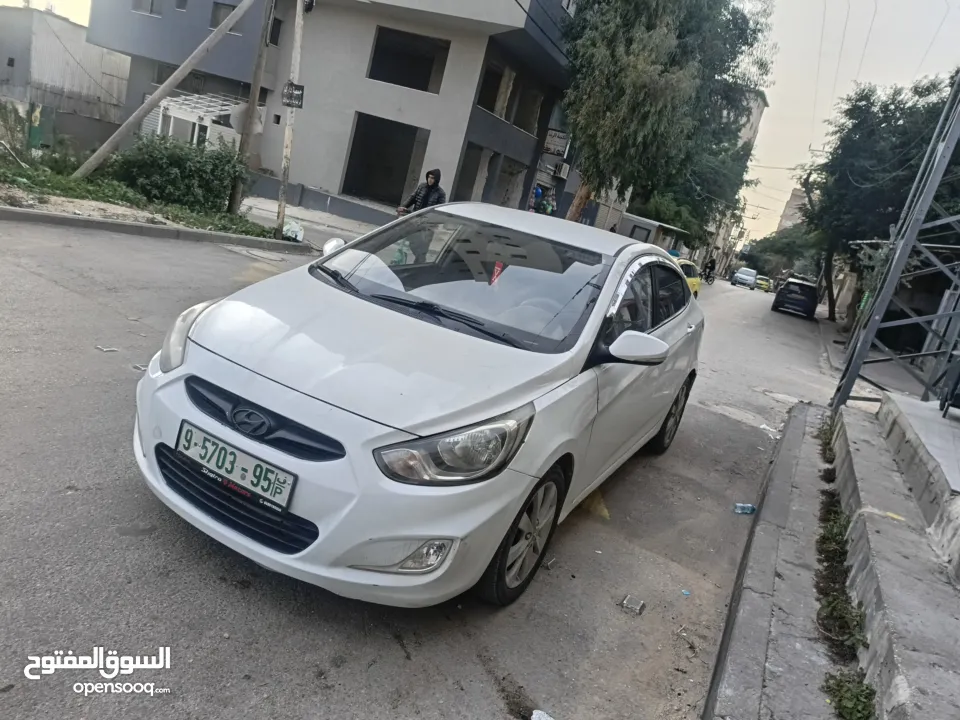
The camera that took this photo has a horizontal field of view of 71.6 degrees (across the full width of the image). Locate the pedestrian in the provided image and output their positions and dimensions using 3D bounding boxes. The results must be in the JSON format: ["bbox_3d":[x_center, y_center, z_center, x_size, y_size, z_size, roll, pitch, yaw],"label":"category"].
[{"bbox_3d":[-0.883,-2.148,10.400,0.700,1.650,0.620,1,19,-44],"label":"pedestrian"}]

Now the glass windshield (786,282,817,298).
[{"bbox_3d":[14.249,-3.080,29.500,1.300,0.450,0.300,20,14,23],"label":"glass windshield"}]

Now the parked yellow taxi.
[{"bbox_3d":[4.594,-2.092,17.196,1.750,1.460,4.400,20,14,22],"label":"parked yellow taxi"}]

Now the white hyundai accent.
[{"bbox_3d":[0.245,-0.102,4.043,1.740,1.450,4.370,19,15,25],"label":"white hyundai accent"}]

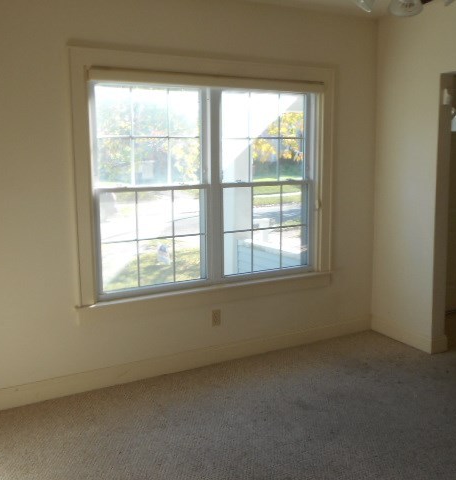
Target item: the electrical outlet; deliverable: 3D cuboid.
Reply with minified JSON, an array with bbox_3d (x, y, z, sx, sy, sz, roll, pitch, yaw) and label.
[{"bbox_3d":[-0.081,0.558,3.815,0.071,0.118,0.015,-6,10,-28],"label":"electrical outlet"}]

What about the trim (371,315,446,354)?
[{"bbox_3d":[1.416,0.734,4.272,0.134,0.136,0.654,-6,10,-28],"label":"trim"}]

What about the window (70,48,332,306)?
[{"bbox_3d":[-0.058,-0.437,3.686,1.974,1.554,0.095,-6,10,-28],"label":"window"}]

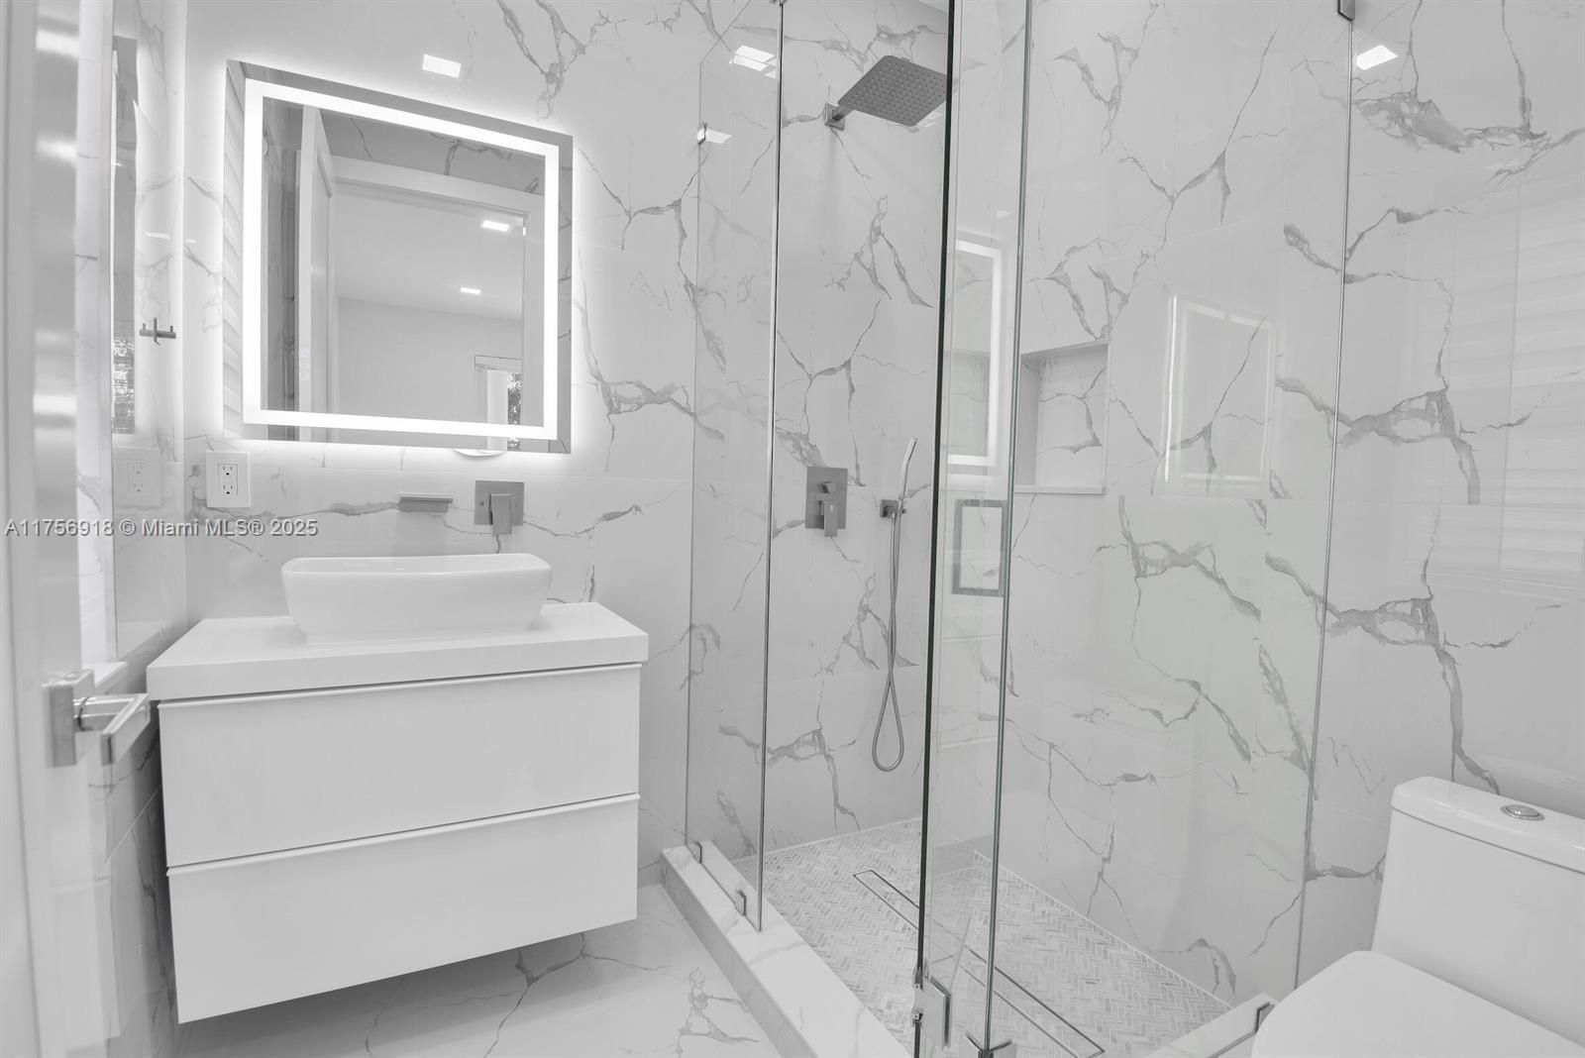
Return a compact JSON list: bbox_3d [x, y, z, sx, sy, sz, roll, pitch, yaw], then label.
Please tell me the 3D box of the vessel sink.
[{"bbox_3d":[-0.794,0.143,1.610,0.494,0.136,0.363,0,4,-27],"label":"vessel sink"}]

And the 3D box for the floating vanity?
[{"bbox_3d":[-0.791,0.523,1.625,0.835,0.623,0.443,0,4,-27],"label":"floating vanity"}]

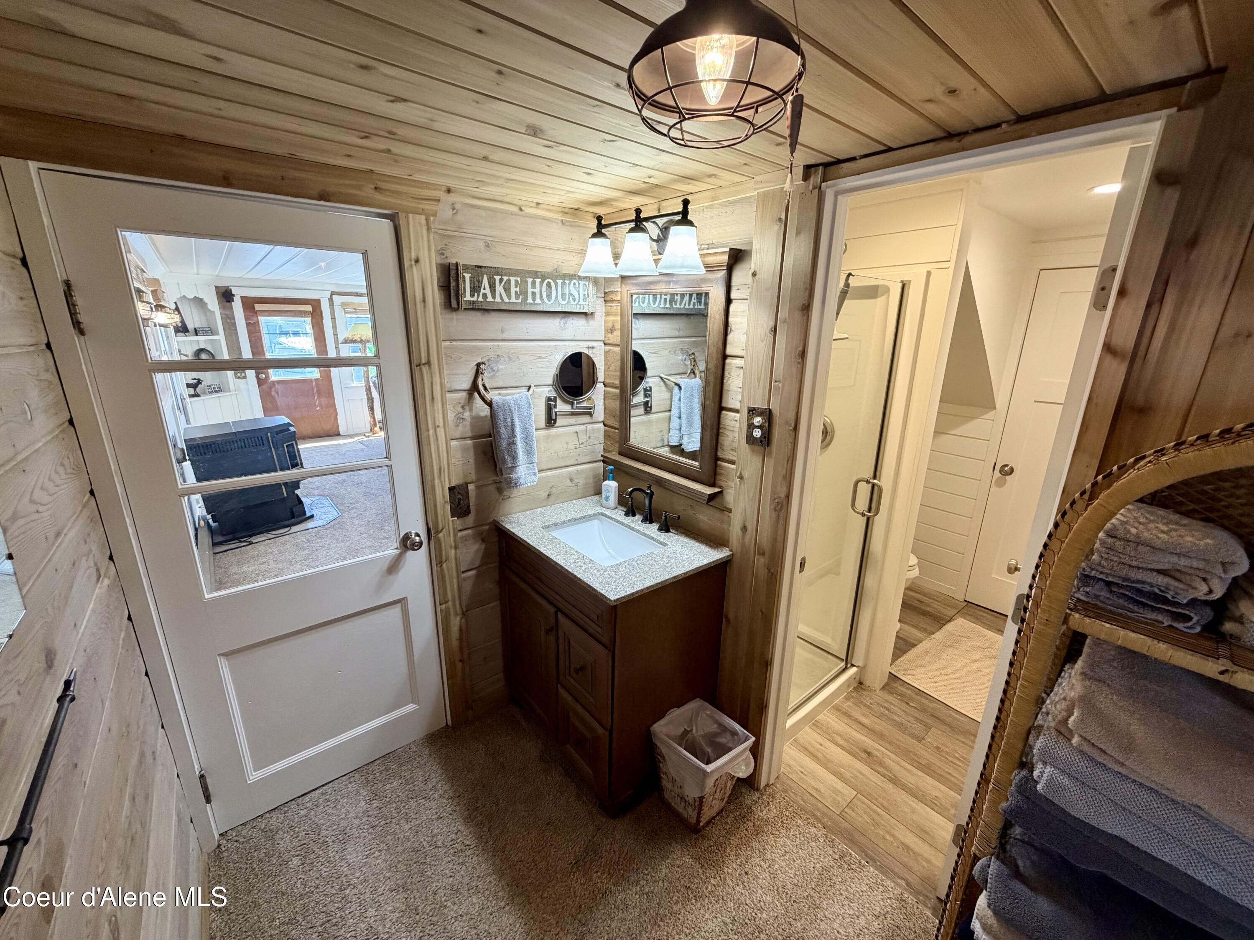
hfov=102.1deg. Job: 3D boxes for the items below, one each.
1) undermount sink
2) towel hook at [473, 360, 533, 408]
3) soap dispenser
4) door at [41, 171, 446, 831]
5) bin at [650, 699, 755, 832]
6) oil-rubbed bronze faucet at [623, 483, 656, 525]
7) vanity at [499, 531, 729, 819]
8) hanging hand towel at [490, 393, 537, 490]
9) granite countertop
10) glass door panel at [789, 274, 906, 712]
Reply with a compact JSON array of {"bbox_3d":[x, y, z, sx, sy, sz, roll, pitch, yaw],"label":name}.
[{"bbox_3d":[-0.091,0.321,1.986,0.290,0.140,0.420,-12,21,-38],"label":"undermount sink"},{"bbox_3d":[-0.440,-0.328,1.926,0.250,0.175,0.125,-12,21,-38],"label":"towel hook"},{"bbox_3d":[-0.073,0.076,2.234,0.068,0.187,0.042,13,20,33],"label":"soap dispenser"},{"bbox_3d":[-1.059,0.203,1.668,0.765,1.965,0.045,-12,21,-38],"label":"door"},{"bbox_3d":[0.260,1.060,1.809,0.240,0.300,0.255,-12,21,-38],"label":"bin"},{"bbox_3d":[0.053,0.146,2.044,0.150,0.168,0.055,-12,21,-38],"label":"oil-rubbed bronze faucet"},{"bbox_3d":[-0.085,0.678,2.100,0.540,0.855,0.765,-12,21,-38],"label":"vanity"},{"bbox_3d":[-0.435,-0.117,1.967,0.165,0.365,0.120,-12,21,-38],"label":"hanging hand towel"},{"bbox_3d":[-0.079,0.262,1.972,0.558,0.022,0.790,-12,21,-38],"label":"granite countertop"},{"bbox_3d":[0.827,0.176,1.995,0.600,1.755,0.030,-12,21,-38],"label":"glass door panel"}]

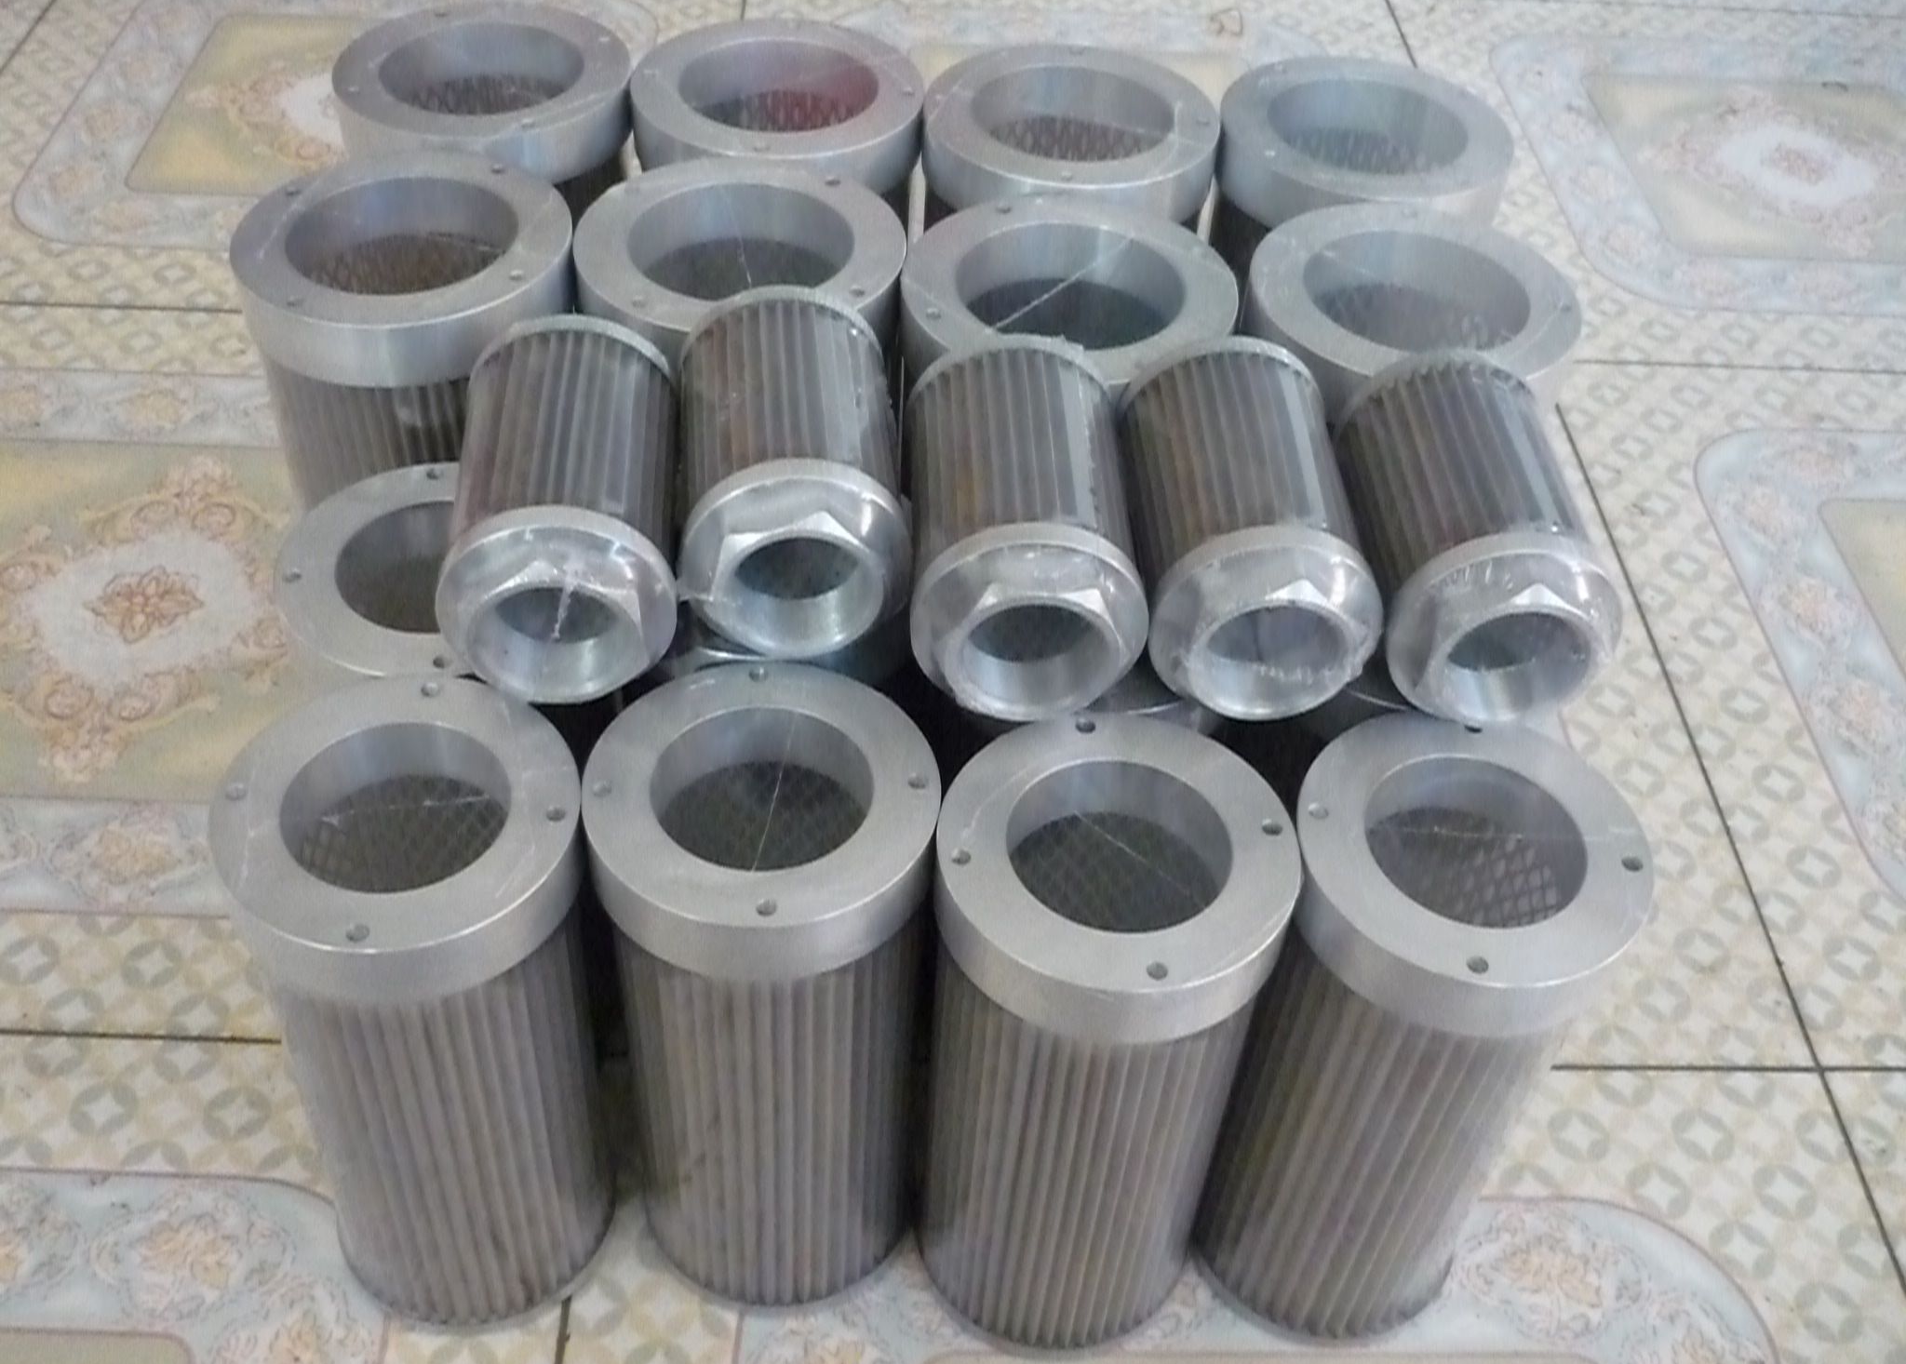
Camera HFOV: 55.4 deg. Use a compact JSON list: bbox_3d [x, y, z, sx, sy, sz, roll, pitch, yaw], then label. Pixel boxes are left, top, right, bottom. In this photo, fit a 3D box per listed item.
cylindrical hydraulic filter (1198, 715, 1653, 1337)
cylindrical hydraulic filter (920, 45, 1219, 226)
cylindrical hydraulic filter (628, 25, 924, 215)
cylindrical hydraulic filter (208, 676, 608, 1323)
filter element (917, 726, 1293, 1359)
[{"bbox_3d":[0.148,0.125,0.618,0.105,0.224,0.105,2,45,-3],"label":"cylindrical hydraulic filter"},{"bbox_3d":[0.040,-0.130,0.824,0.117,0.278,0.117,2,45,-3],"label":"cylindrical hydraulic filter"},{"bbox_3d":[-0.078,-0.145,0.832,0.118,0.275,0.118,2,45,-3],"label":"cylindrical hydraulic filter"},{"bbox_3d":[-0.169,0.114,0.603,0.104,0.225,0.104,2,45,-3],"label":"cylindrical hydraulic filter"},{"bbox_3d":[0.043,0.125,0.610,0.105,0.224,0.105,2,45,-3],"label":"filter element"}]

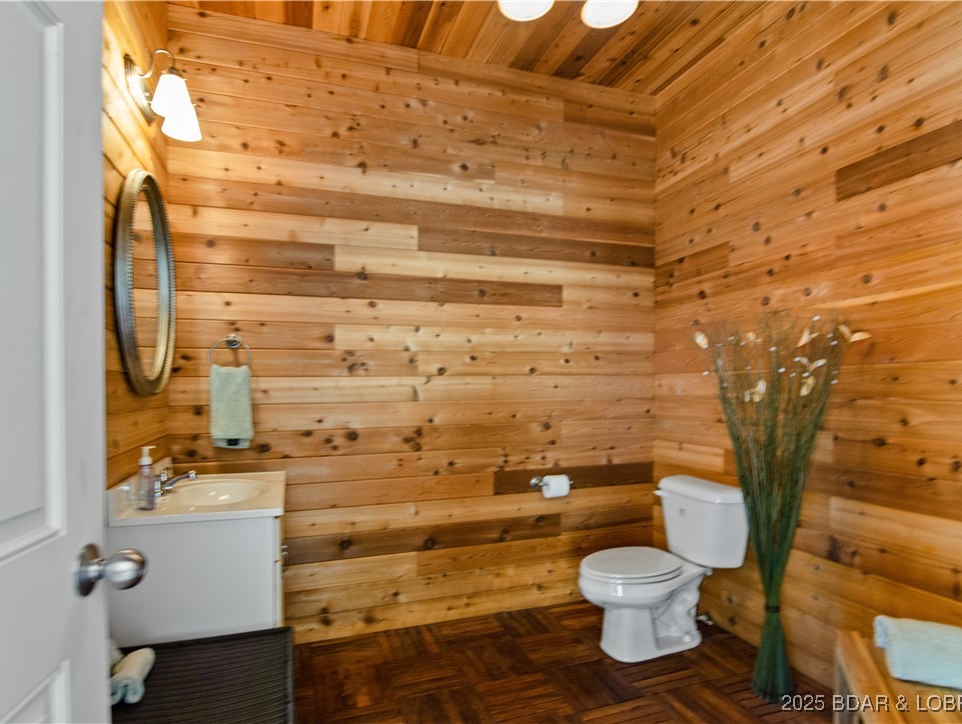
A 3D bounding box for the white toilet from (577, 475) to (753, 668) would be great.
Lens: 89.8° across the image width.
[{"bbox_3d":[0.791,0.927,2.165,0.755,0.707,0.435,0,-1,-17],"label":"white toilet"}]

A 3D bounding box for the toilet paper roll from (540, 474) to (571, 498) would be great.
[{"bbox_3d":[0.389,0.642,2.497,0.102,0.110,0.110,0,-1,-17],"label":"toilet paper roll"}]

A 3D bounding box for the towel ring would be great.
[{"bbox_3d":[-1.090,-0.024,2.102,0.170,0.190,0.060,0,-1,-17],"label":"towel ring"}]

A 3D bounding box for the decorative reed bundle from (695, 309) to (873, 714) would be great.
[{"bbox_3d":[1.129,0.535,1.825,0.530,1.430,0.640,0,-1,-17],"label":"decorative reed bundle"}]

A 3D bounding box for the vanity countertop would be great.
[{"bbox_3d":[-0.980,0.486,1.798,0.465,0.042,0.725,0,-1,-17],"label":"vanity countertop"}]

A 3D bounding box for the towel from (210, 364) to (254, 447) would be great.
[{"bbox_3d":[-1.083,0.192,2.097,0.178,0.365,0.055,0,-1,-17],"label":"towel"}]

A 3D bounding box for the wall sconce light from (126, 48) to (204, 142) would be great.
[{"bbox_3d":[-1.081,-0.902,1.672,0.182,0.200,0.325,0,-1,-17],"label":"wall sconce light"}]

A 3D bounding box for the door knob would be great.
[{"bbox_3d":[-0.463,0.265,0.613,0.064,0.066,0.066,0,-1,-14],"label":"door knob"}]

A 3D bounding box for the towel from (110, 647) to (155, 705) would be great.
[{"bbox_3d":[-0.867,0.746,1.165,0.120,0.085,0.190,0,-1,-17],"label":"towel"}]

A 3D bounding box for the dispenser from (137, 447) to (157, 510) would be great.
[{"bbox_3d":[-1.050,0.366,1.515,0.062,0.200,0.052,0,-1,-17],"label":"dispenser"}]

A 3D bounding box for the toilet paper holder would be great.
[{"bbox_3d":[0.375,0.634,2.509,0.215,0.060,0.085,0,-1,-17],"label":"toilet paper holder"}]

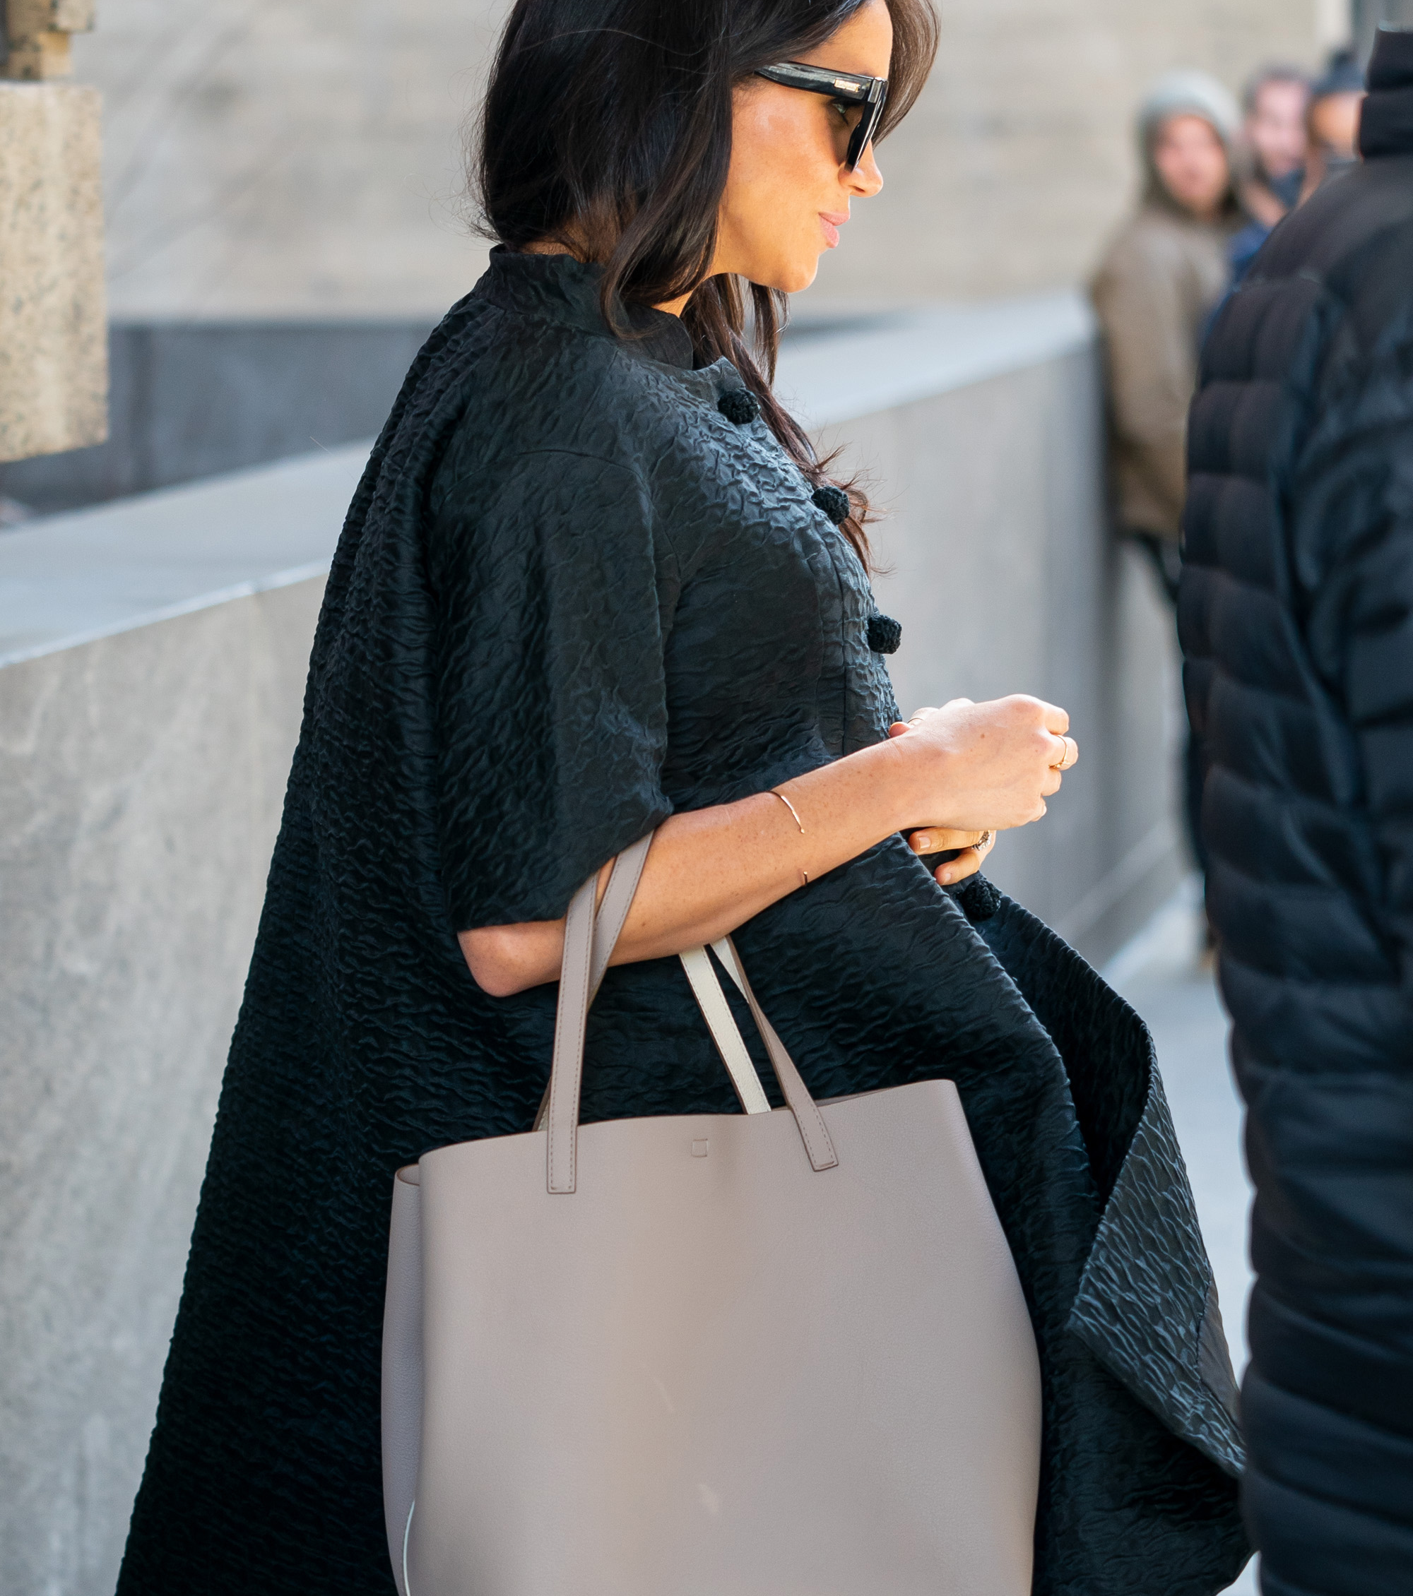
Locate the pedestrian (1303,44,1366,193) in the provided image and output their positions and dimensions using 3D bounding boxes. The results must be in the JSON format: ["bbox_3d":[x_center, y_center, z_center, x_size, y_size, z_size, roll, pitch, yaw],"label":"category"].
[{"bbox_3d":[1.372,-0.764,9.044,0.520,1.740,0.360,2,10,11],"label":"pedestrian"}]

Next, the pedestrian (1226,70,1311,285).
[{"bbox_3d":[1.174,-0.663,8.642,0.540,1.720,0.360,0,10,3],"label":"pedestrian"}]

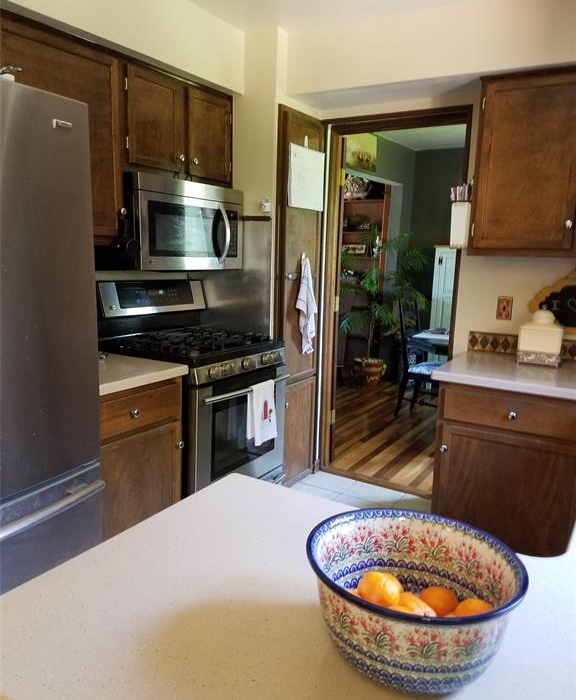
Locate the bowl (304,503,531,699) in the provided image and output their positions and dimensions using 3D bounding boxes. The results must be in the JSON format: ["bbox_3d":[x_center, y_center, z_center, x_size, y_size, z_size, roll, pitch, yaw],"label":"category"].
[{"bbox_3d":[0.164,0.331,0.761,0.274,0.129,0.274,2,10,0],"label":"bowl"}]

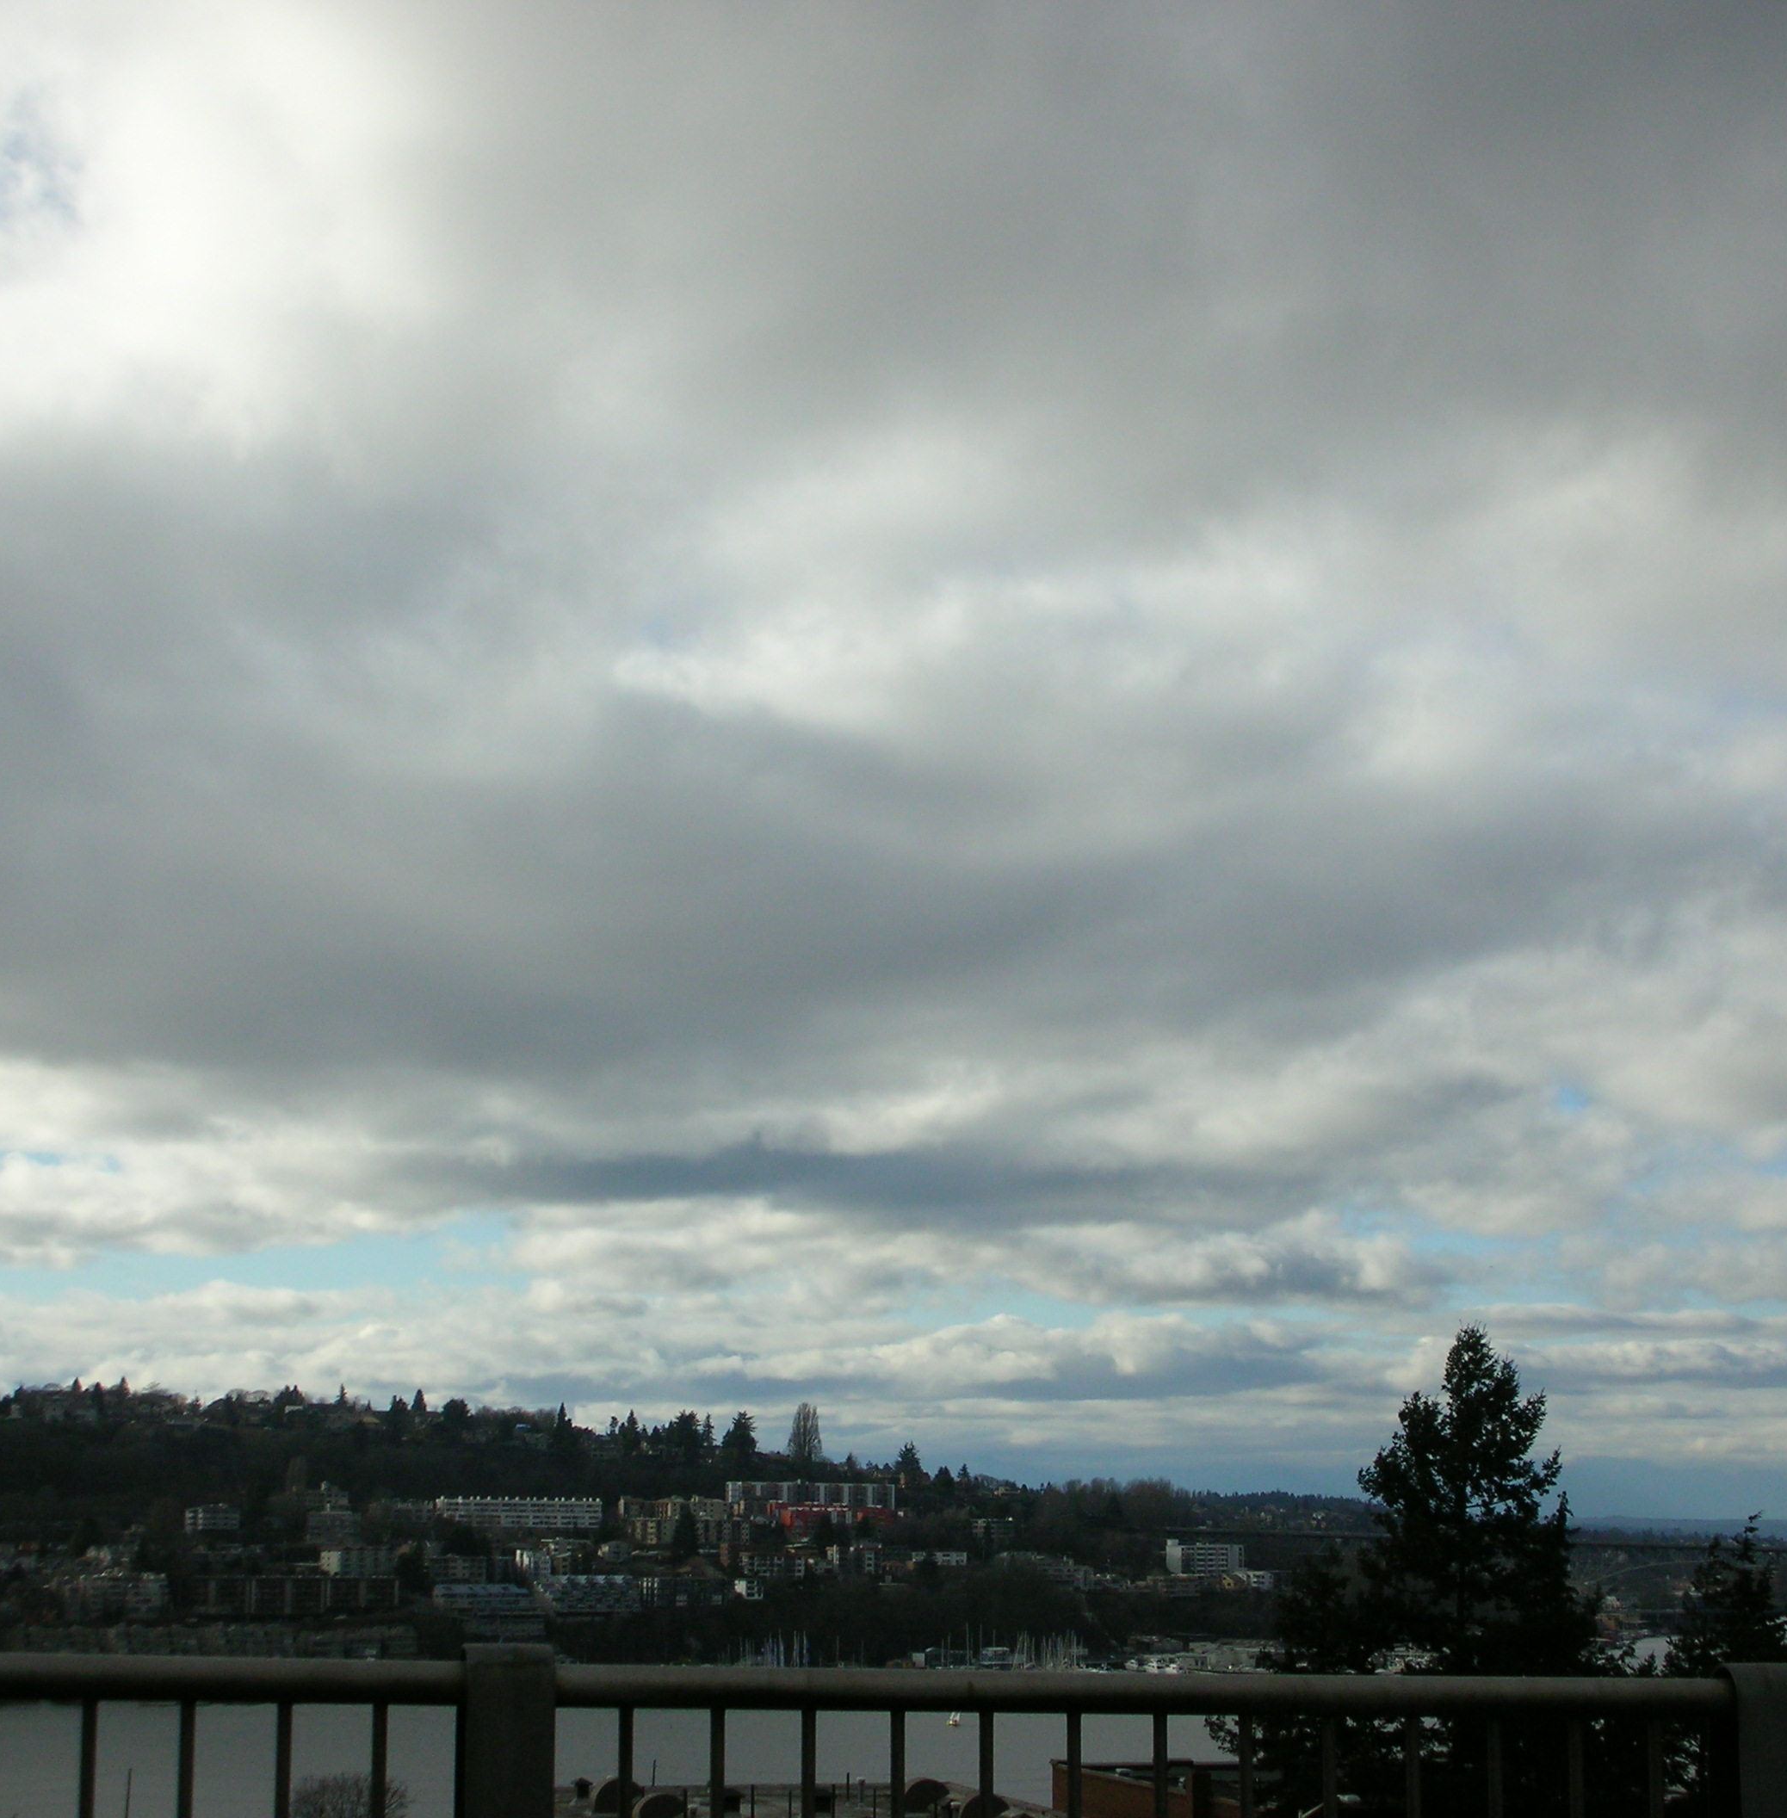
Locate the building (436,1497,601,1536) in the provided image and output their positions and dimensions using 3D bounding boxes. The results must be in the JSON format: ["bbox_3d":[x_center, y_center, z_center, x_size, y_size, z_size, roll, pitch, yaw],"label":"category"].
[{"bbox_3d":[-174.900,283.520,1733.280,77.210,16.060,14.000,4,-10,-22],"label":"building"}]

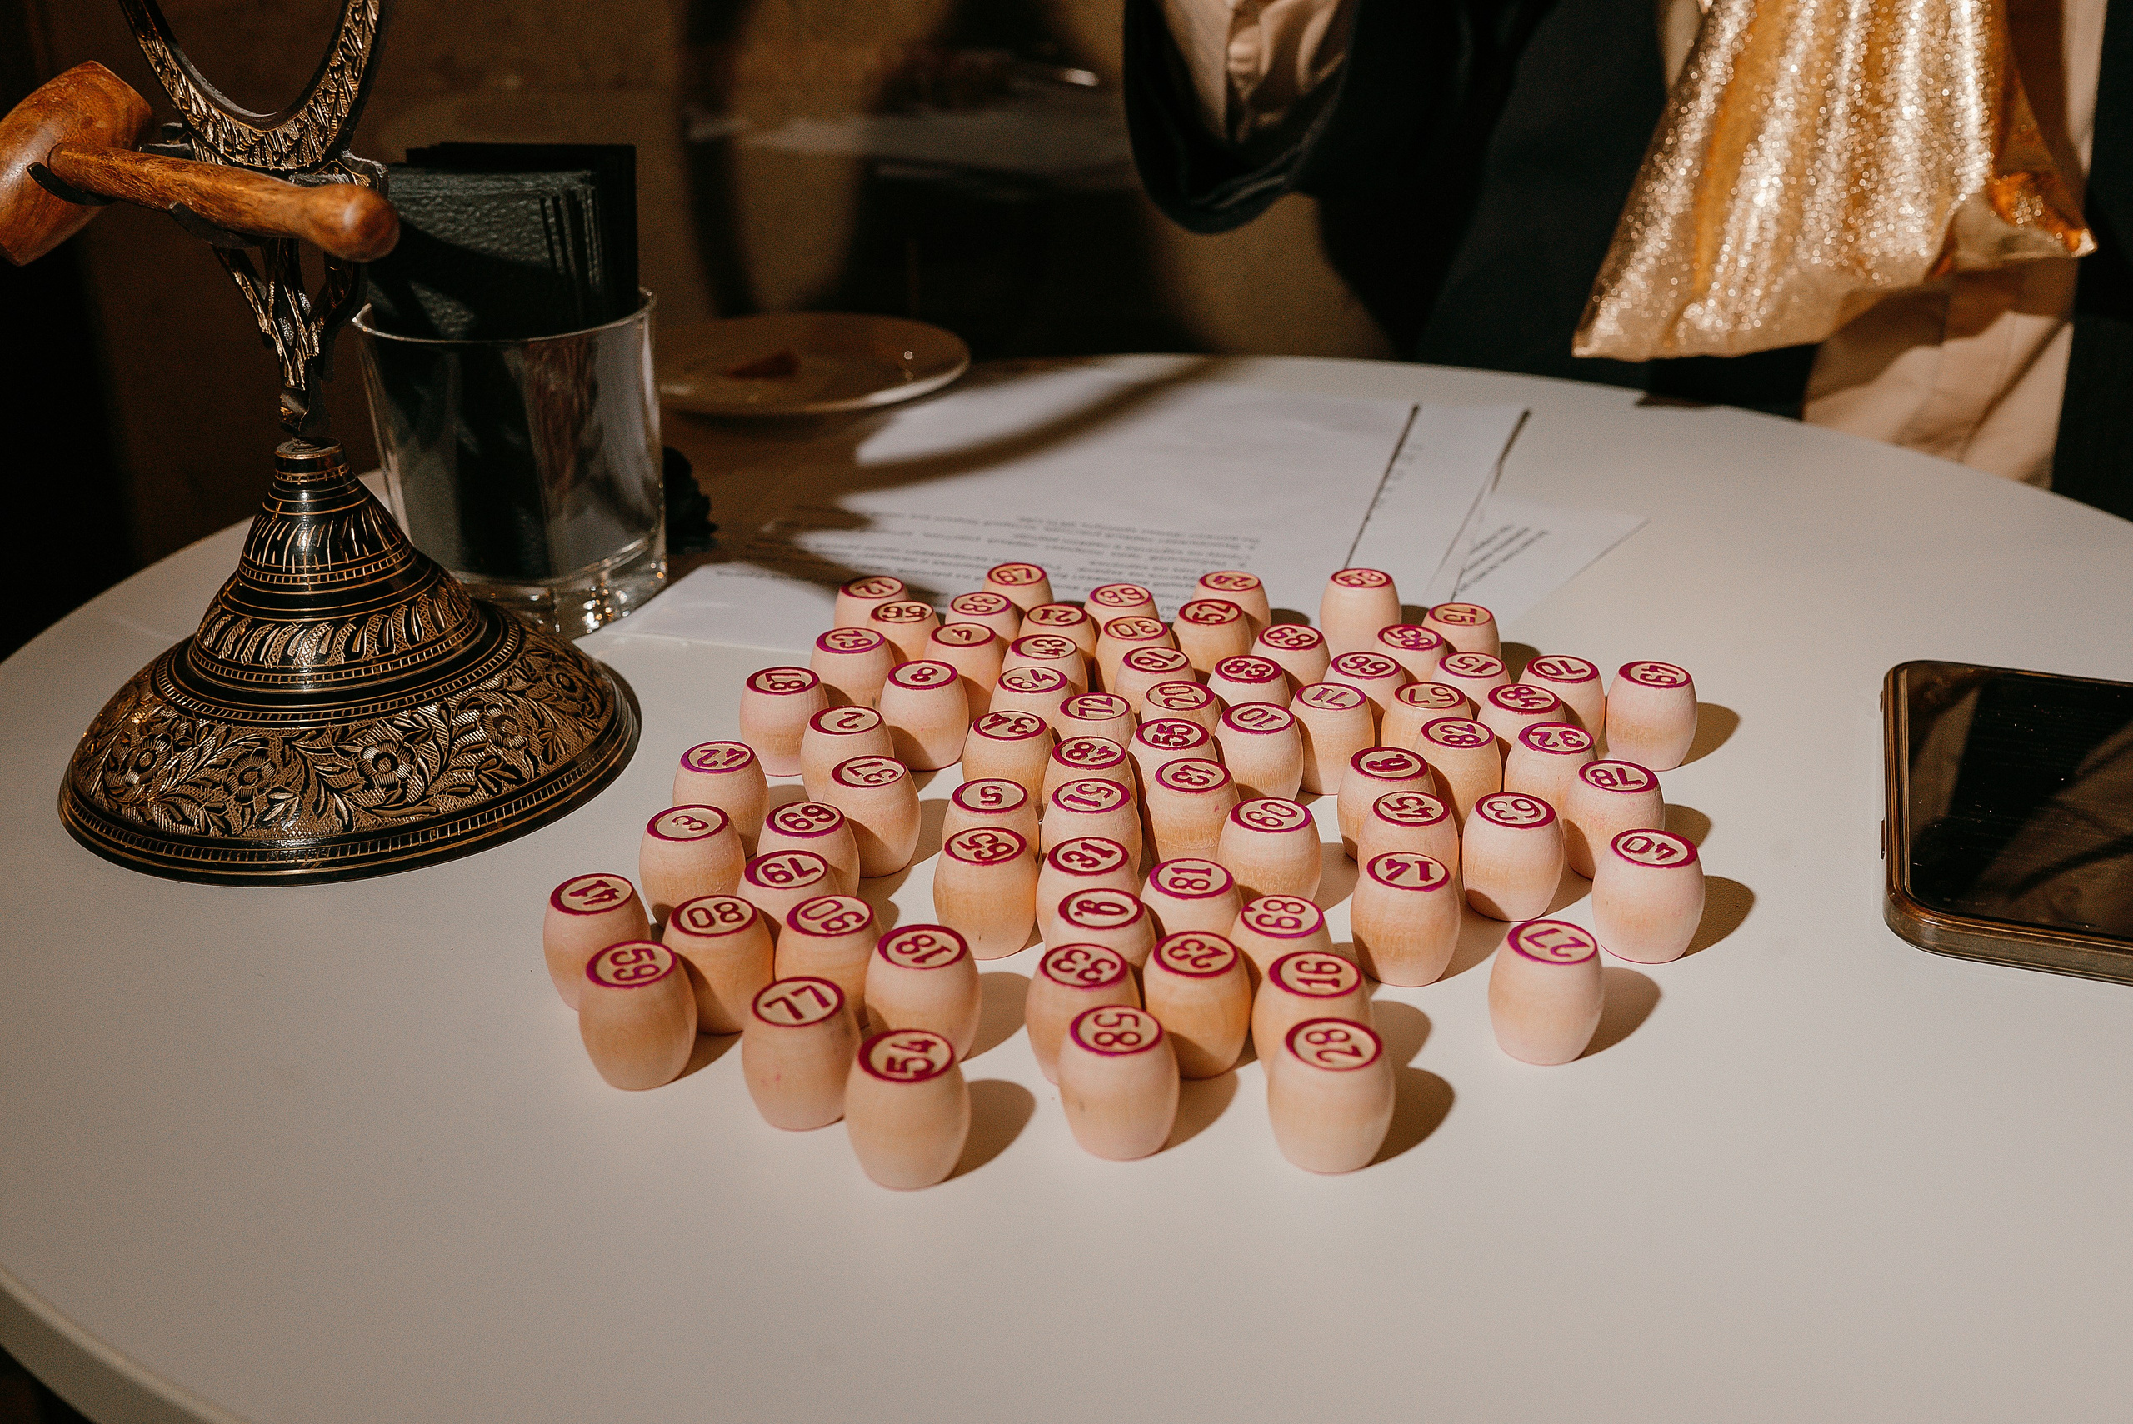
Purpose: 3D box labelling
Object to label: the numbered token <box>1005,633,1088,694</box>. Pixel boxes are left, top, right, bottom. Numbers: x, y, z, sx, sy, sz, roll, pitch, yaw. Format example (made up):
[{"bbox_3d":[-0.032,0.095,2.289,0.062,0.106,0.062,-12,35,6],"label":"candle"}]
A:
[{"bbox_3d":[-0.006,-0.007,0.568,0.023,0.024,0.023,0,24,-1],"label":"numbered token"}]

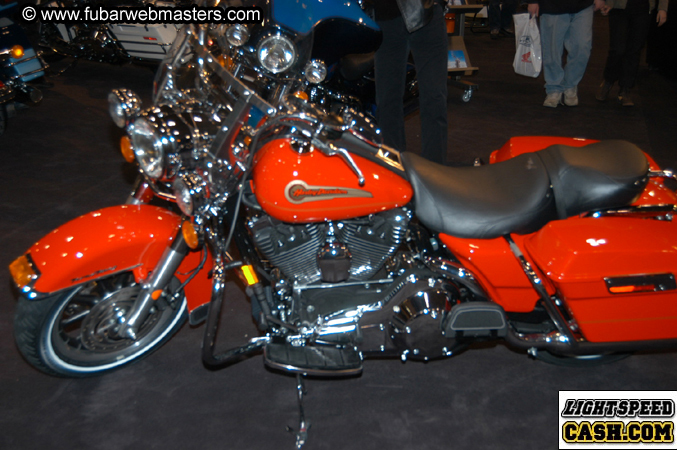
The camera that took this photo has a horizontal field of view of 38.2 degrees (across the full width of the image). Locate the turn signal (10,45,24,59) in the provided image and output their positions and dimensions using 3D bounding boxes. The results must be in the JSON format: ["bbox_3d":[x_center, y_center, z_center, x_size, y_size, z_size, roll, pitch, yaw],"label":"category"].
[{"bbox_3d":[-2.018,-1.093,6.160,0.080,0.080,0.070,2,18,-3],"label":"turn signal"}]

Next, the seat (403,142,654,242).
[{"bbox_3d":[0.594,-0.134,3.120,0.810,0.250,0.370,0,31,-10],"label":"seat"}]

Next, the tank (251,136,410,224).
[{"bbox_3d":[-0.032,-0.167,2.985,0.500,0.240,0.340,0,31,-10],"label":"tank"}]

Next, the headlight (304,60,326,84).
[{"bbox_3d":[-0.113,-0.758,4.788,0.120,0.120,0.100,23,21,-19],"label":"headlight"}]

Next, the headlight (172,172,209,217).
[{"bbox_3d":[-0.389,-0.085,2.670,0.110,0.120,0.120,-19,50,-30],"label":"headlight"}]

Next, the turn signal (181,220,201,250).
[{"bbox_3d":[-0.403,0.024,2.781,0.060,0.087,0.087,-19,50,-30],"label":"turn signal"}]

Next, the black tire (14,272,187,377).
[{"bbox_3d":[-0.709,0.253,3.112,0.635,0.635,0.135,-11,46,-37],"label":"black tire"}]

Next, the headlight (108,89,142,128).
[{"bbox_3d":[-0.622,-0.348,2.903,0.110,0.120,0.120,-19,50,-30],"label":"headlight"}]

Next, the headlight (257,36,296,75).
[{"bbox_3d":[-0.299,-0.834,4.726,0.193,0.193,0.100,23,21,-19],"label":"headlight"}]

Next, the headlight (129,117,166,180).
[{"bbox_3d":[-0.512,-0.223,2.772,0.100,0.190,0.190,-19,50,-30],"label":"headlight"}]

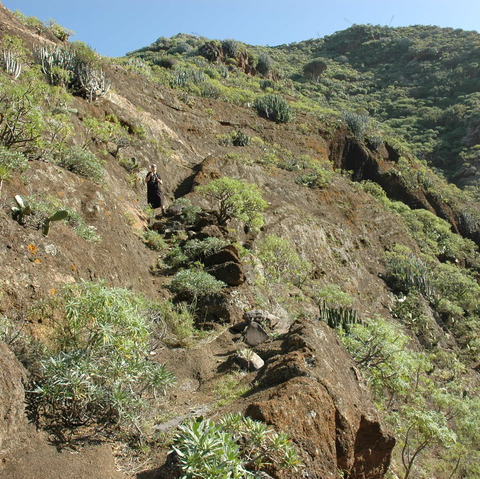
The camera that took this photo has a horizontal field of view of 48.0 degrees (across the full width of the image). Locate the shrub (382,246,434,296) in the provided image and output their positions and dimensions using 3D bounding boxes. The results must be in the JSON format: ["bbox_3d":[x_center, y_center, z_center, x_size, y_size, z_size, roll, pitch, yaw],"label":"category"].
[{"bbox_3d":[6.870,1.345,22.000,2.056,2.056,1.810,0,-3,0],"label":"shrub"}]

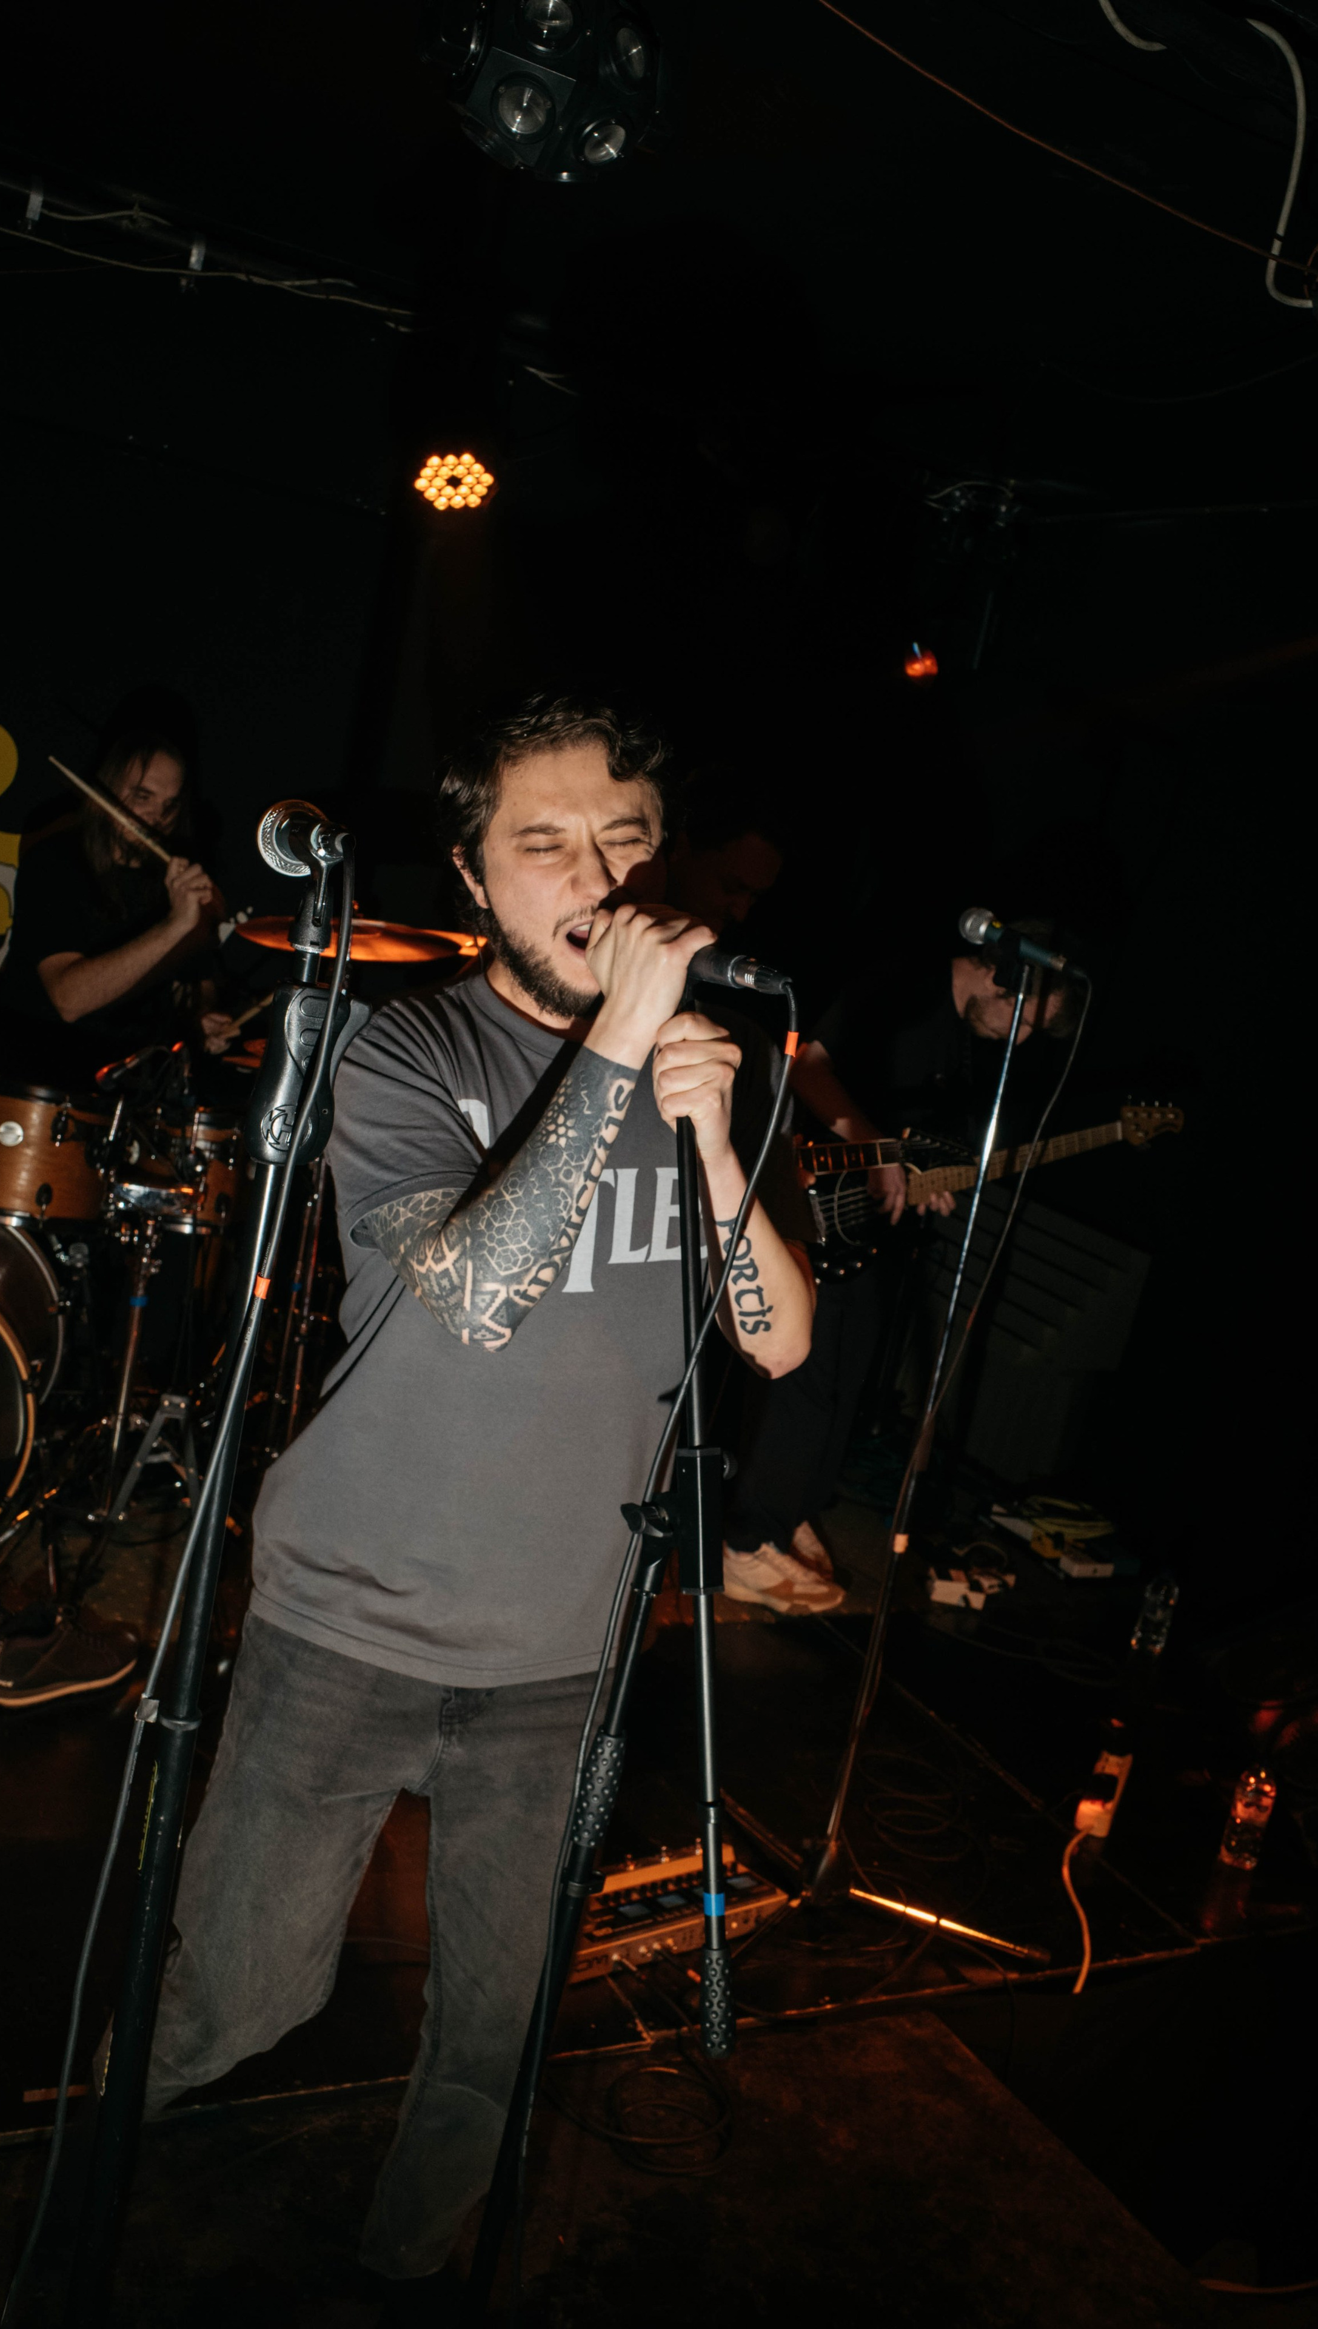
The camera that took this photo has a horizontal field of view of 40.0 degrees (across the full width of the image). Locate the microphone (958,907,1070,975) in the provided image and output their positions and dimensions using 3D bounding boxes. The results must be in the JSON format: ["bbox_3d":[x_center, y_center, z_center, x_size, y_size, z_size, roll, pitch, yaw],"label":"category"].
[{"bbox_3d":[0.500,-0.313,2.550,0.163,0.052,0.052,25,0,0],"label":"microphone"}]

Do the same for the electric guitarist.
[{"bbox_3d":[0.461,0.262,3.801,0.620,1.500,0.560,16,11,30],"label":"electric guitarist"}]

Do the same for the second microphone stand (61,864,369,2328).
[{"bbox_3d":[-0.336,0.568,1.209,0.420,1.560,0.420,10,9,0],"label":"second microphone stand"}]

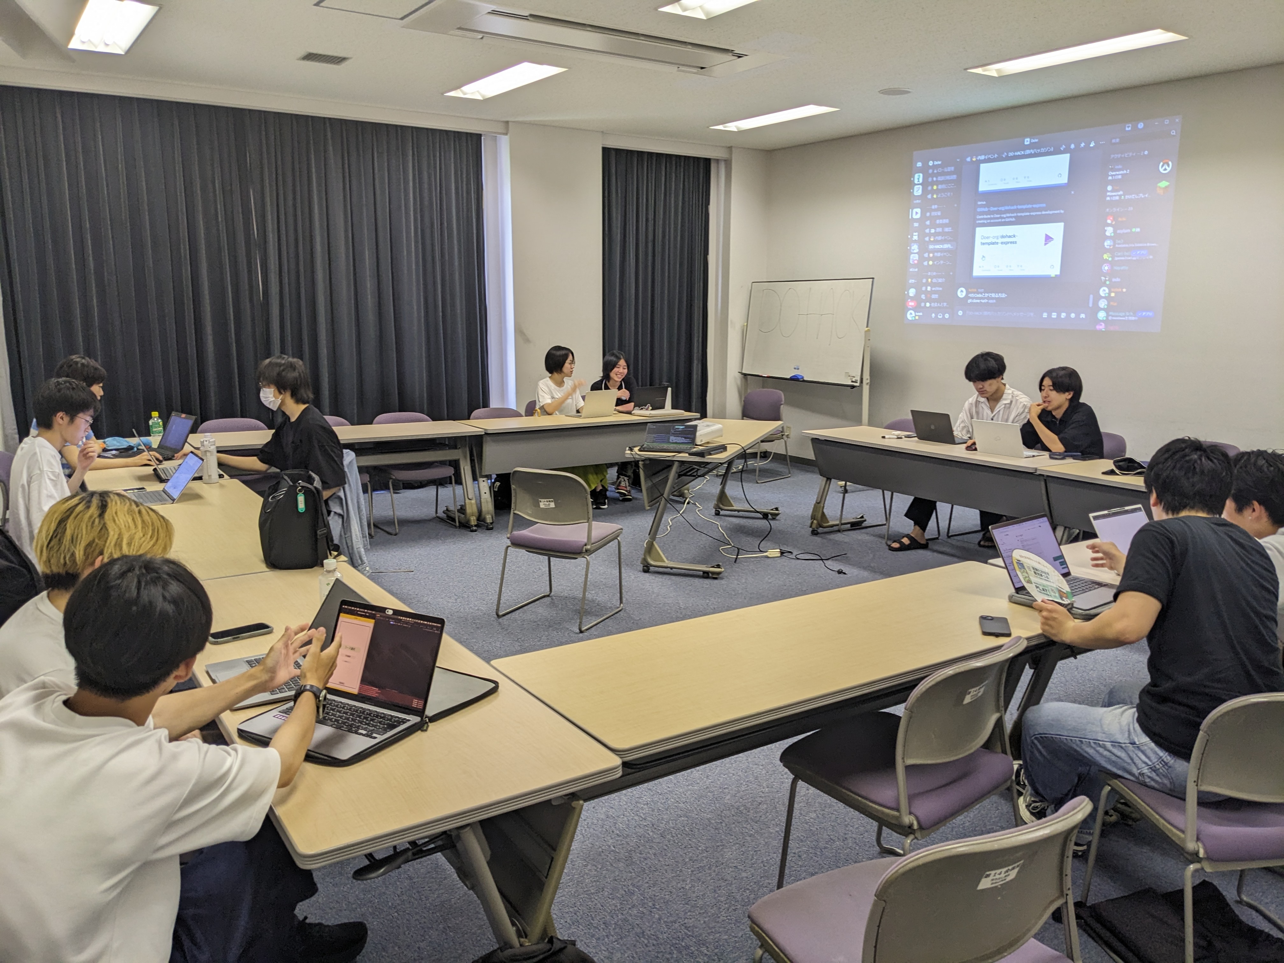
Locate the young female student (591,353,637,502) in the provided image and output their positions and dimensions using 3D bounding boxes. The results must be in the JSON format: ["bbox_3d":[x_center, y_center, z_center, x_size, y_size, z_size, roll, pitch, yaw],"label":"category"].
[{"bbox_3d":[-0.213,-0.473,8.152,0.470,1.180,0.750,-5,12,-28],"label":"young female student"}]

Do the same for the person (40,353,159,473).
[{"bbox_3d":[-3.010,-0.028,5.419,0.710,1.270,0.490,-8,14,-39],"label":"person"}]

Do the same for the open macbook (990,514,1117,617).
[{"bbox_3d":[1.339,0.259,3.190,0.316,0.212,0.335,-8,14,-36],"label":"open macbook"}]

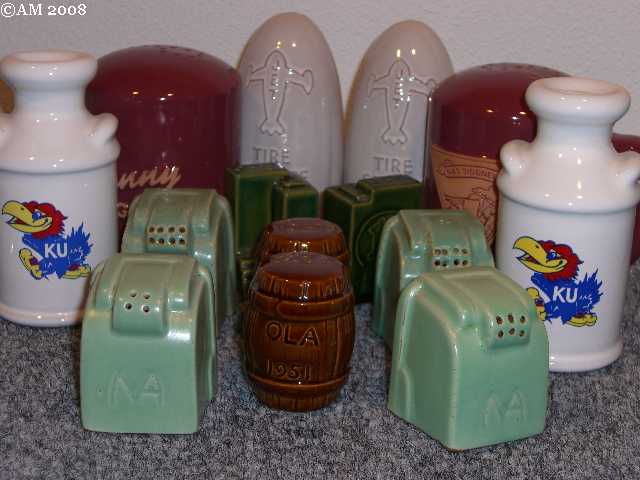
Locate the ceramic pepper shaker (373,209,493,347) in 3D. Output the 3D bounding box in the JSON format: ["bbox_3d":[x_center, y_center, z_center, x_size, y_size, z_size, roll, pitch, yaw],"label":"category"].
[{"bbox_3d":[0.051,0.018,0.556,0.043,0.061,0.046,0,18,-9],"label":"ceramic pepper shaker"}]

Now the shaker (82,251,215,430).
[{"bbox_3d":[-0.066,0.038,0.478,0.043,0.061,0.046,3,17,4],"label":"shaker"}]

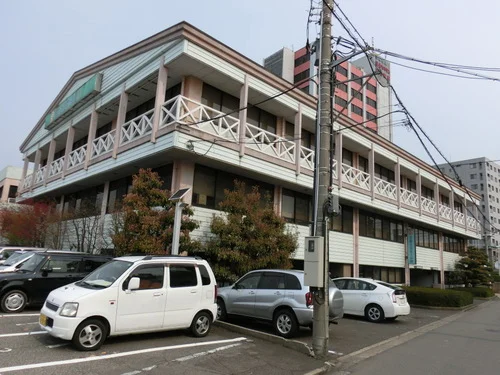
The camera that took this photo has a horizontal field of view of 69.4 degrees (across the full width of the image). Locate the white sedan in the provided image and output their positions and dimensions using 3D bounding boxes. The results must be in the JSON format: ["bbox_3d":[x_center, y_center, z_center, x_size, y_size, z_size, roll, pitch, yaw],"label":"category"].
[{"bbox_3d":[4.003,4.423,14.639,4.460,1.490,1.745,-8,-17,42],"label":"white sedan"}]

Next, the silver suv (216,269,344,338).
[{"bbox_3d":[0.563,3.167,10.349,4.200,1.690,1.740,-8,-16,42],"label":"silver suv"}]

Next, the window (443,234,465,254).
[{"bbox_3d":[19.937,5.624,35.239,6.440,1.660,0.150,14,-17,-43],"label":"window"}]

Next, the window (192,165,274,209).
[{"bbox_3d":[-0.548,0.346,15.681,4.740,1.700,0.150,14,-17,-43],"label":"window"}]

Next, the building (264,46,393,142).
[{"bbox_3d":[16.893,-6.971,74.069,30.700,50.000,11.500,13,-16,-39],"label":"building"}]

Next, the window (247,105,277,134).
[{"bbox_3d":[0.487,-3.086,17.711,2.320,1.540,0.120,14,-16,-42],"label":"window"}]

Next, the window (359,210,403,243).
[{"bbox_3d":[9.343,2.852,25.303,6.460,1.720,0.120,14,-16,-42],"label":"window"}]

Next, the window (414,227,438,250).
[{"bbox_3d":[14.587,4.249,30.131,6.210,1.660,0.150,14,-17,-43],"label":"window"}]

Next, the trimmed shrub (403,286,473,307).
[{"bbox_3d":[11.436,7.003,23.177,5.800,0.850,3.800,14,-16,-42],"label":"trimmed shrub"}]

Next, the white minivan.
[{"bbox_3d":[-2.395,2.236,7.471,3.395,1.660,1.475,14,-17,-43],"label":"white minivan"}]

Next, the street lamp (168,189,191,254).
[{"bbox_3d":[-2.151,1.863,10.515,0.500,3.800,0.650,14,-17,-43],"label":"street lamp"}]

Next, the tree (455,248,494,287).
[{"bbox_3d":[20.487,7.663,32.901,3.800,4.600,3.800,14,-16,-42],"label":"tree"}]

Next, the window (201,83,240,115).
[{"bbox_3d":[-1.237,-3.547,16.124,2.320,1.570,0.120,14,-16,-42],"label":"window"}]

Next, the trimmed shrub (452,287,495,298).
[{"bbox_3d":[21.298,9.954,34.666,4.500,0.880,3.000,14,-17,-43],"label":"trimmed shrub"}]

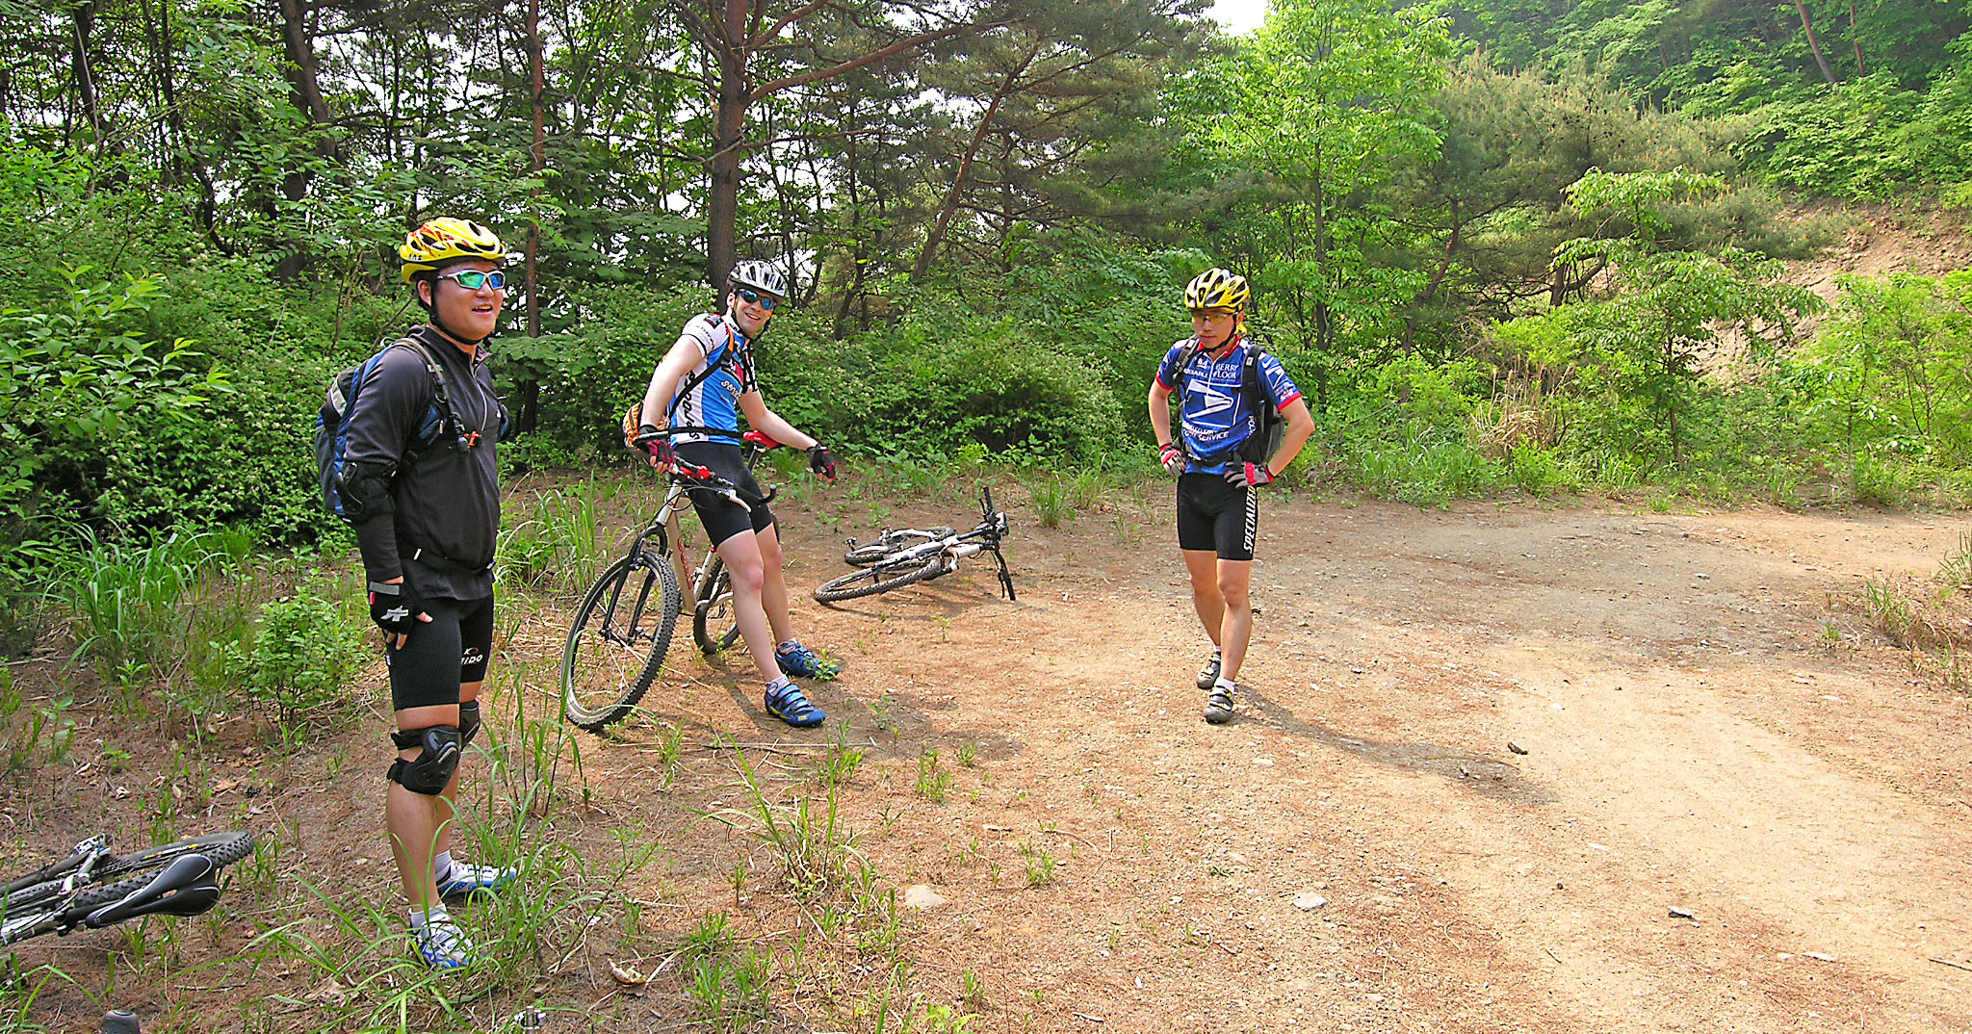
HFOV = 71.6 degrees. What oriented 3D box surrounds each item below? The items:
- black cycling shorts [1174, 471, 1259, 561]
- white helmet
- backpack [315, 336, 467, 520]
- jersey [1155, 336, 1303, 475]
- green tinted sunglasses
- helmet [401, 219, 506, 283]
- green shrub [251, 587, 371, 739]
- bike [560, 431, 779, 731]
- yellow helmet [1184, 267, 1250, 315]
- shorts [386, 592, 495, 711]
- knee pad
[{"bbox_3d":[0.900,-0.015,5.310,0.330,0.370,0.260,5,9,29],"label":"black cycling shorts"},{"bbox_3d":[-0.871,-0.903,5.240,0.210,0.160,0.280,5,11,-41],"label":"white helmet"},{"bbox_3d":[-1.404,-0.214,3.310,0.310,0.450,0.320,2,9,15],"label":"backpack"},{"bbox_3d":[0.927,-0.424,5.260,0.500,0.550,0.280,5,10,31],"label":"jersey"},{"bbox_3d":[-1.210,-0.557,3.220,0.140,0.050,0.145,4,9,24],"label":"green tinted sunglasses"},{"bbox_3d":[-1.267,-0.633,3.250,0.280,0.160,0.210,4,9,24],"label":"helmet"},{"bbox_3d":[-2.407,0.516,4.850,0.440,0.550,0.440,-3,9,-20],"label":"green shrub"},{"bbox_3d":[-1.141,0.190,5.286,0.600,1.000,1.700,19,12,9],"label":"bike"},{"bbox_3d":[0.882,-0.865,5.220,0.210,0.165,0.280,6,22,36],"label":"yellow helmet"},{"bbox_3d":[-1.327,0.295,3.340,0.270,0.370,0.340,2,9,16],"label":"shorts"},{"bbox_3d":[-1.339,0.580,3.260,0.150,0.180,0.140,2,9,15],"label":"knee pad"}]

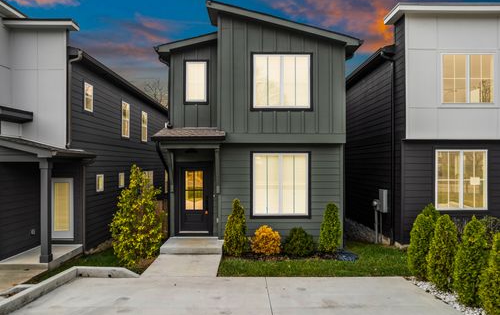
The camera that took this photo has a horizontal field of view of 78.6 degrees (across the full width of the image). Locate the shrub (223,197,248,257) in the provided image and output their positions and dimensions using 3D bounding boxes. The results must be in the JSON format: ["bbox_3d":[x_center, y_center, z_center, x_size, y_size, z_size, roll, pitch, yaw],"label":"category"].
[{"bbox_3d":[-0.370,1.920,8.320,0.660,1.530,0.660,0,-1,-1],"label":"shrub"}]

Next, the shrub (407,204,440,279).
[{"bbox_3d":[3.620,1.860,6.420,0.680,1.420,0.680,0,-1,-1],"label":"shrub"}]

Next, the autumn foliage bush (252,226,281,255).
[{"bbox_3d":[0.450,2.270,8.350,0.800,0.800,0.780,0,-1,-1],"label":"autumn foliage bush"}]

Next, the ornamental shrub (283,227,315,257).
[{"bbox_3d":[1.340,2.310,8.350,0.800,0.800,0.780,0,-1,-1],"label":"ornamental shrub"}]

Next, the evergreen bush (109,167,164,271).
[{"bbox_3d":[-2.700,1.430,7.350,1.280,2.420,1.250,0,-1,-1],"label":"evergreen bush"}]

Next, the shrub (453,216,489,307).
[{"bbox_3d":[3.630,1.680,5.030,0.620,1.450,0.600,0,-1,-1],"label":"shrub"}]

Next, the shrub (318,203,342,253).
[{"bbox_3d":[2.200,1.950,8.420,0.620,1.380,0.620,0,-1,-1],"label":"shrub"}]

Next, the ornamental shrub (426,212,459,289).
[{"bbox_3d":[3.620,1.760,5.750,0.640,1.410,0.640,0,-1,-1],"label":"ornamental shrub"}]

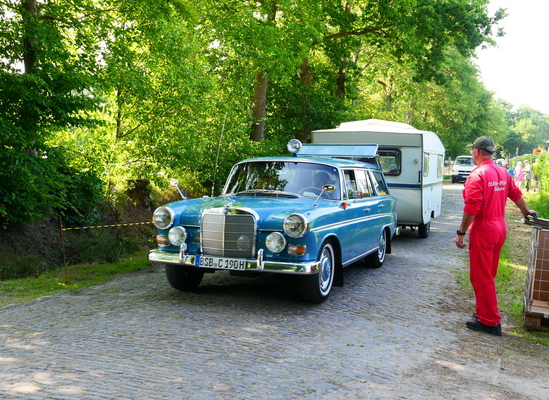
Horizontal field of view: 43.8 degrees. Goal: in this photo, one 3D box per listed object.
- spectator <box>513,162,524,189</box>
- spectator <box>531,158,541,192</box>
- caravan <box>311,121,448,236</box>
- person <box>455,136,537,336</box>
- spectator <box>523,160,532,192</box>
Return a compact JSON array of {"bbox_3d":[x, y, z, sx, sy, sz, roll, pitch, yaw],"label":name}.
[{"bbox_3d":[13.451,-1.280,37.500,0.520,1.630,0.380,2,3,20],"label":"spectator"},{"bbox_3d":[14.088,-1.328,36.700,0.500,1.760,0.400,0,3,-11],"label":"spectator"},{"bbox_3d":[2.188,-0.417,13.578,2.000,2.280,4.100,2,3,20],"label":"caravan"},{"bbox_3d":[1.922,0.305,5.950,0.620,1.710,0.460,-1,3,-34],"label":"person"},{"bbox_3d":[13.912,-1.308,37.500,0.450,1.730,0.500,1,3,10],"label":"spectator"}]

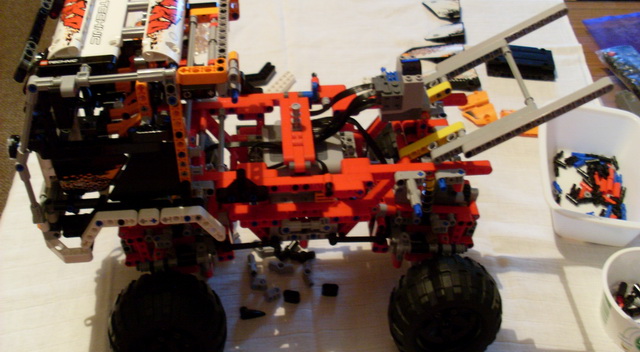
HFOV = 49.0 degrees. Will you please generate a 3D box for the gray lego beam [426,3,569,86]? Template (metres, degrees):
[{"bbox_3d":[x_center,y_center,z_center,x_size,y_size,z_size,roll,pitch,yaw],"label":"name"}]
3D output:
[{"bbox_3d":[0.150,-0.112,0.621,0.144,0.008,0.016,-26,40,16],"label":"gray lego beam"}]

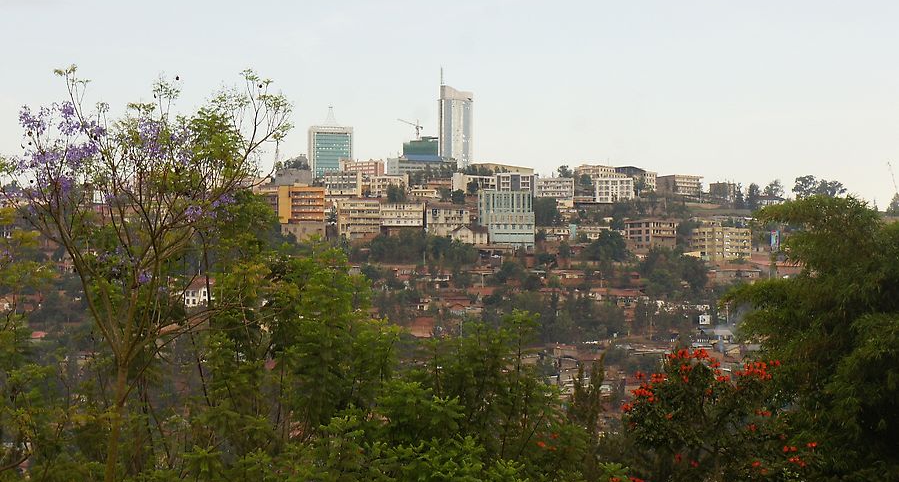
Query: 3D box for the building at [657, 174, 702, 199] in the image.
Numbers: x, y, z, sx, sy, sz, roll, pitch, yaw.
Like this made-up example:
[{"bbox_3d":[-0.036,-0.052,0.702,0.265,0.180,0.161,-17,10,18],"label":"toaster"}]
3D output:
[{"bbox_3d":[141.400,-33.510,1258.000,24.000,14.700,16.000,0,0,-42],"label":"building"}]

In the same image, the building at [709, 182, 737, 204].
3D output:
[{"bbox_3d":[204.880,-35.520,1530.000,17.000,15.500,14.000,-1,-2,30],"label":"building"}]

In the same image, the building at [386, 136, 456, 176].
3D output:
[{"bbox_3d":[-21.620,-65.250,1580.000,48.000,30.000,27.000,1,-2,-20],"label":"building"}]

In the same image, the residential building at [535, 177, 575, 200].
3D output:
[{"bbox_3d":[57.780,-28.890,1126.000,21.000,13.100,12.000,0,0,-5],"label":"residential building"}]

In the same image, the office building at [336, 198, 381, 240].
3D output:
[{"bbox_3d":[-41.870,-9.890,941.500,19.700,19.200,13.000,0,0,0],"label":"office building"}]

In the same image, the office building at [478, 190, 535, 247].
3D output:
[{"bbox_3d":[25.880,-10.220,929.000,25.000,25.200,18.000,0,0,0],"label":"office building"}]

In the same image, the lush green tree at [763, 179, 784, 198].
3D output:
[{"bbox_3d":[229.600,-37.200,1450.000,15.500,15.000,14.500,0,-2,0],"label":"lush green tree"}]

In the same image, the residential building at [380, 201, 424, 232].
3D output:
[{"bbox_3d":[-21.380,-10.690,931.000,19.300,15.400,12.000,0,0,4],"label":"residential building"}]

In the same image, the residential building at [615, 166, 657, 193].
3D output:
[{"bbox_3d":[101.170,-33.360,1110.000,20.000,14.000,14.000,-2,-4,37],"label":"residential building"}]

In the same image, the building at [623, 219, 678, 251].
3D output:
[{"bbox_3d":[92.830,-3.000,945.000,17.000,14.800,18.500,-2,-3,40],"label":"building"}]

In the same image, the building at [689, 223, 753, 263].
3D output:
[{"bbox_3d":[124.760,0.690,942.000,27.500,18.300,14.000,0,0,-5],"label":"building"}]

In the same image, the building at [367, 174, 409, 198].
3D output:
[{"bbox_3d":[-32.720,-28.770,1080.000,21.500,12.800,12.000,0,-2,0],"label":"building"}]

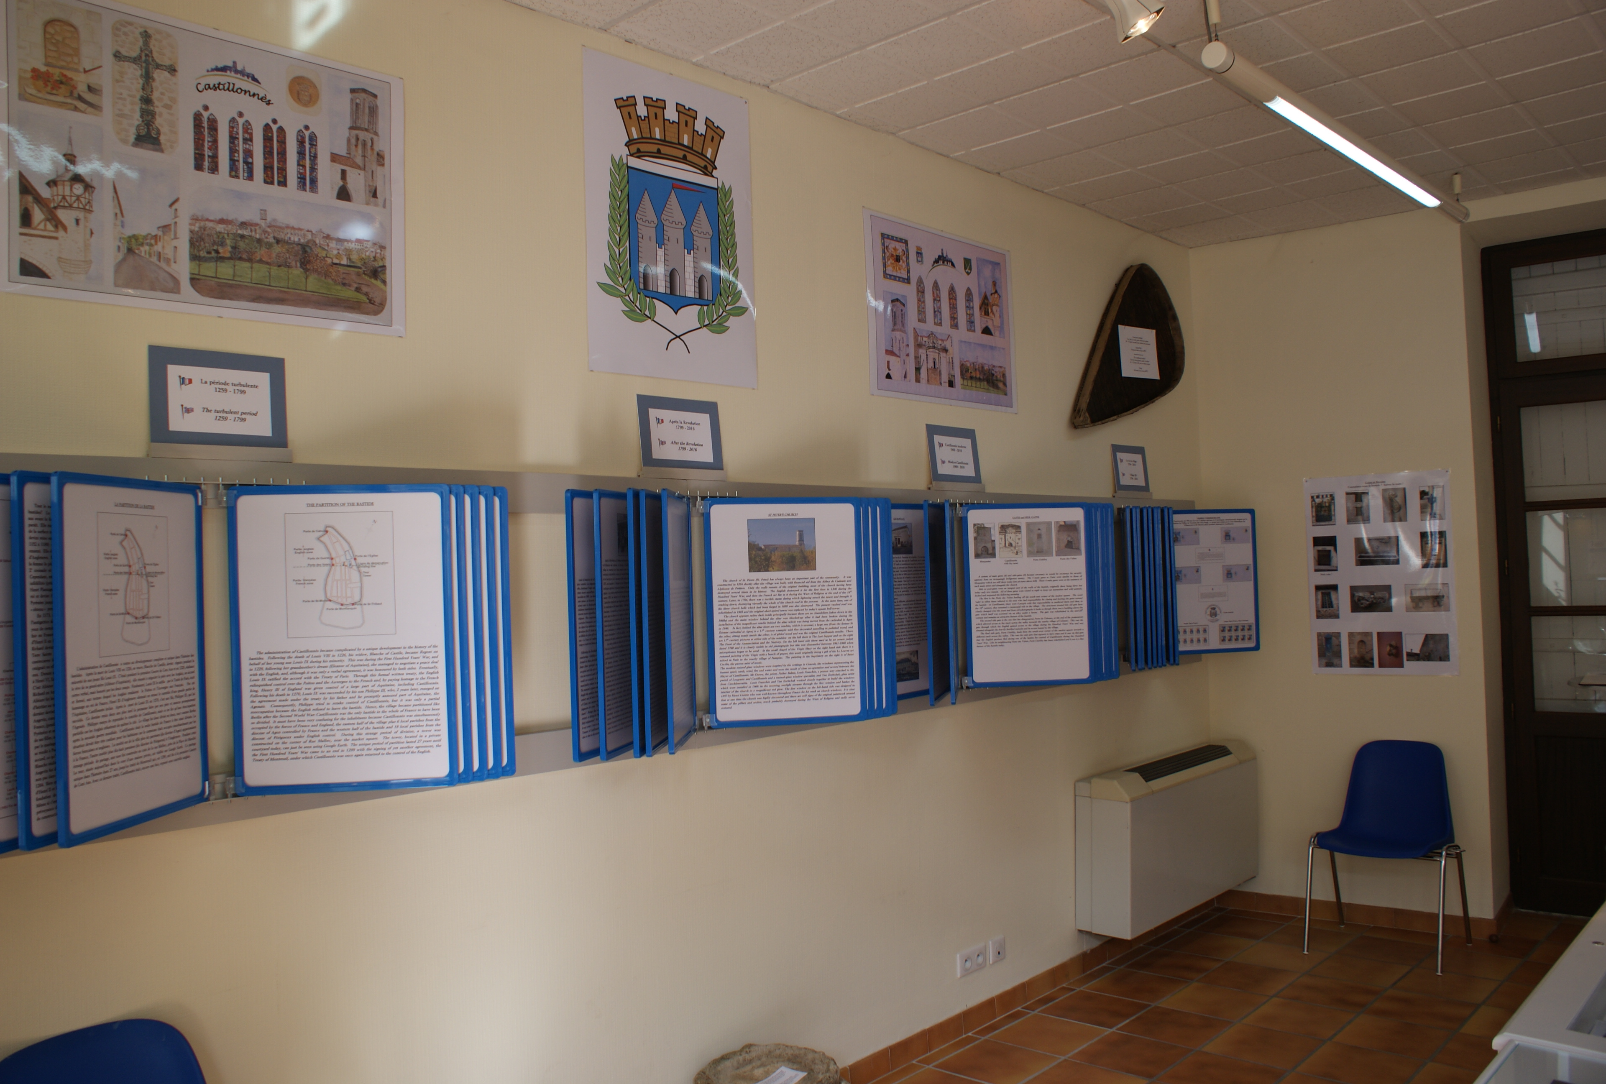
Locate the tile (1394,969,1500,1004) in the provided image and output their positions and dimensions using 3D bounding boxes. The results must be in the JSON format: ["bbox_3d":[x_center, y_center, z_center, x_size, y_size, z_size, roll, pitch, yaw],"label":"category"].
[{"bbox_3d":[2.359,1.630,4.452,0.300,0.010,0.300,-3,-2,43],"label":"tile"}]

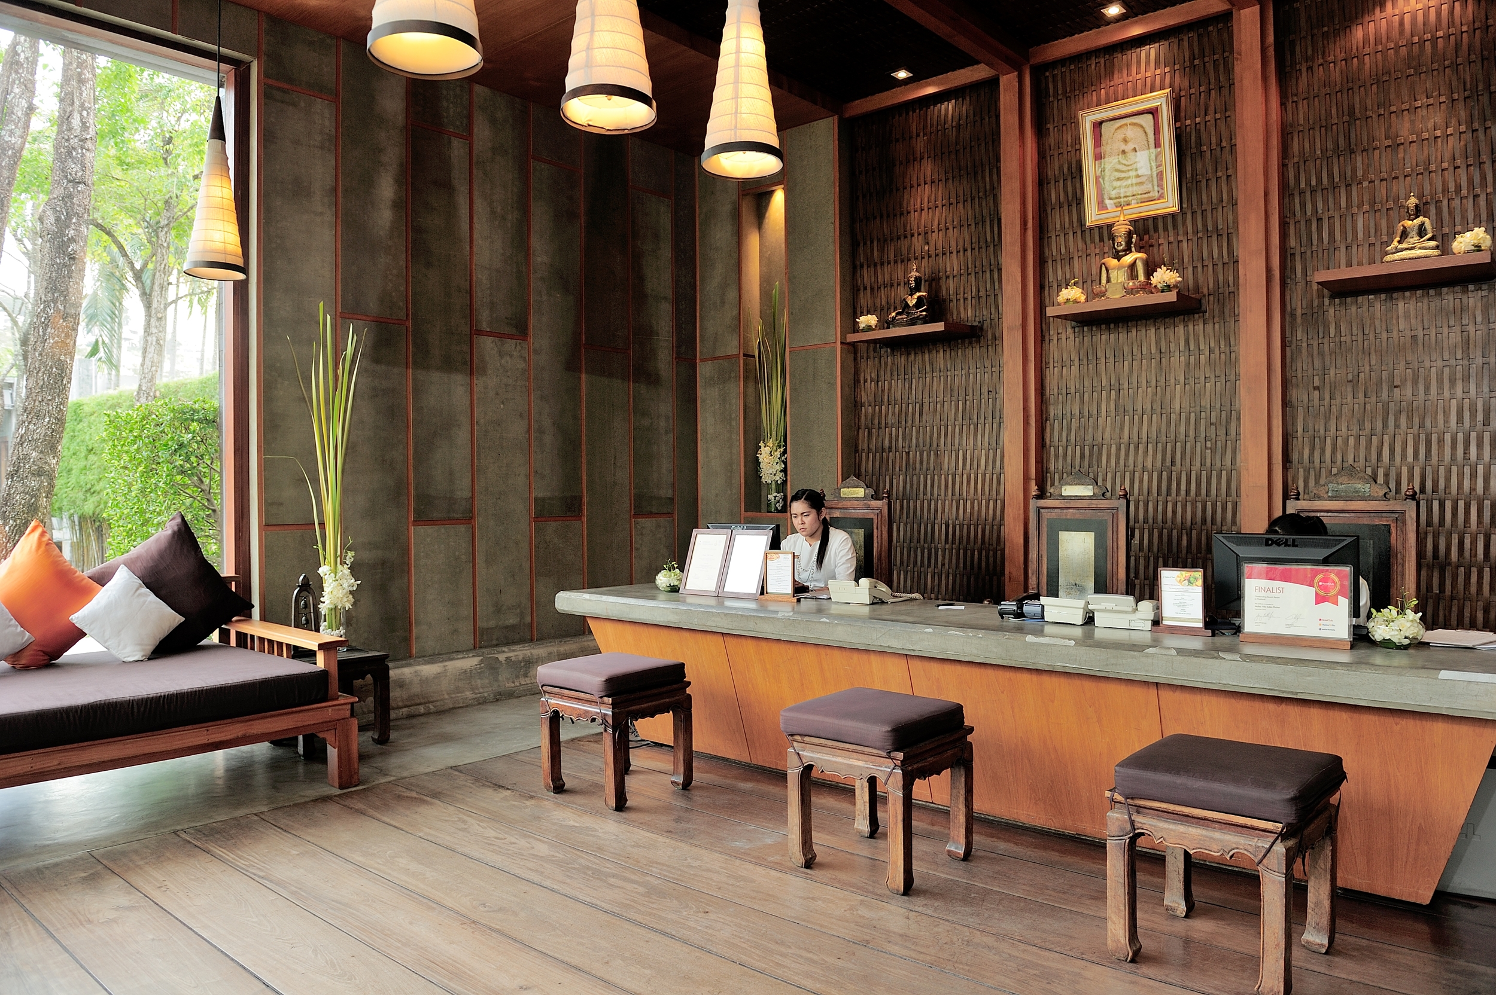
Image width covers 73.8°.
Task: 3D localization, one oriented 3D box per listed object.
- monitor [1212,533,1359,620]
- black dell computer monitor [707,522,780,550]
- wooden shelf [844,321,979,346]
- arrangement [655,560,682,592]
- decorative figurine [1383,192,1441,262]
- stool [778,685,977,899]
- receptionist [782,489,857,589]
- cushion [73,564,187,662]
[{"bbox_3d":[1.823,0.294,3.362,0.440,0.334,0.170,0,1,37],"label":"monitor"},{"bbox_3d":[-0.013,0.294,4.882,0.440,0.324,0.170,0,1,37],"label":"black dell computer monitor"},{"bbox_3d":[1.011,-0.992,6.161,0.681,0.045,0.429,0,1,40],"label":"wooden shelf"},{"bbox_3d":[-0.376,0.376,4.812,0.136,0.157,0.136,0,0,0],"label":"arrangement"},{"bbox_3d":[2.934,-1.192,4.407,0.220,0.270,0.125,0,1,39],"label":"decorative figurine"},{"bbox_3d":[0.447,0.952,3.310,0.435,0.505,0.445,0,1,39],"label":"stool"},{"bbox_3d":[0.373,0.583,4.956,0.460,1.200,0.600,0,1,39],"label":"receptionist"},{"bbox_3d":[-2.635,0.506,4.247,0.305,0.305,0.120,42,-41,-13],"label":"cushion"}]

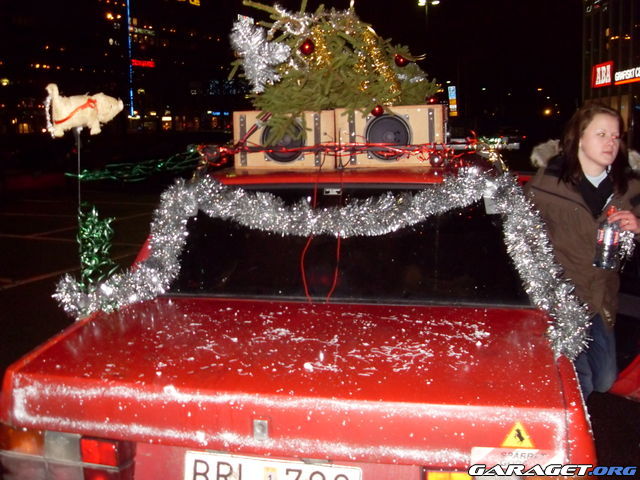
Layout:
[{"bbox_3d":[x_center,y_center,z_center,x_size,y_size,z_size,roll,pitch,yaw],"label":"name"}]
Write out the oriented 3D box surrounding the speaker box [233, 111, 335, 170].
[{"bbox_3d":[-0.124,-0.474,3.083,0.474,0.259,0.360,1,9,13],"label":"speaker box"}]

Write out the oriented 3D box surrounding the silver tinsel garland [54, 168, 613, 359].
[{"bbox_3d":[-0.004,0.025,2.292,1.680,0.500,0.780,1,9,13],"label":"silver tinsel garland"}]

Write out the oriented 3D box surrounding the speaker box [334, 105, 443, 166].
[{"bbox_3d":[0.337,-0.472,2.975,0.458,0.260,0.360,1,9,13],"label":"speaker box"}]

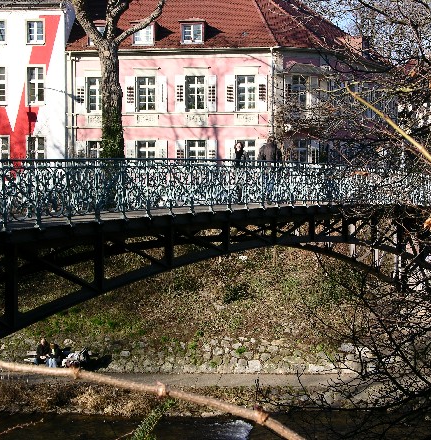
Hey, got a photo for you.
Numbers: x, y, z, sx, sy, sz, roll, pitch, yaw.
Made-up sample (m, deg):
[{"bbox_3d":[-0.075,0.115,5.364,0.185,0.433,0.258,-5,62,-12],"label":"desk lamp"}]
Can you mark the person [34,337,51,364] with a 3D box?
[{"bbox_3d":[-6.243,4.897,40.500,0.570,1.180,0.800,0,2,3],"label":"person"}]

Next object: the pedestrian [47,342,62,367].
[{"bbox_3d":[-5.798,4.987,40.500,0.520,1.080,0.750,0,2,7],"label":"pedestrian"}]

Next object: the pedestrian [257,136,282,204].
[{"bbox_3d":[1.422,-1.292,29.200,0.600,1.770,0.400,1,2,24],"label":"pedestrian"}]

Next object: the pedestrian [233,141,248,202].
[{"bbox_3d":[0.655,-1.269,29.900,0.480,1.660,0.400,1,2,25],"label":"pedestrian"}]

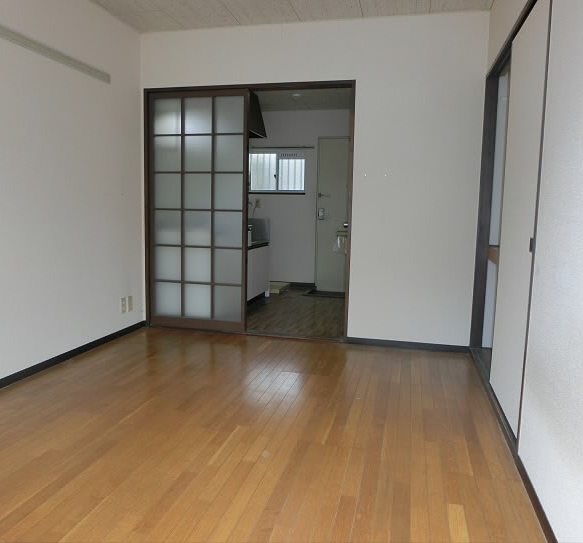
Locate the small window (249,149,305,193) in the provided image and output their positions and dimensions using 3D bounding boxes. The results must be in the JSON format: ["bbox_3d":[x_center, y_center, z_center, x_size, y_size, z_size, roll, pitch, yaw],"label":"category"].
[{"bbox_3d":[-0.193,-1.340,6.765,0.780,0.560,0.090,3,7,13],"label":"small window"}]

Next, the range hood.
[{"bbox_3d":[-0.608,-1.710,5.411,0.550,0.470,0.620,3,7,13],"label":"range hood"}]

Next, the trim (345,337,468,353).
[{"bbox_3d":[0.865,0.552,3.782,0.900,0.047,0.018,3,7,13],"label":"trim"}]

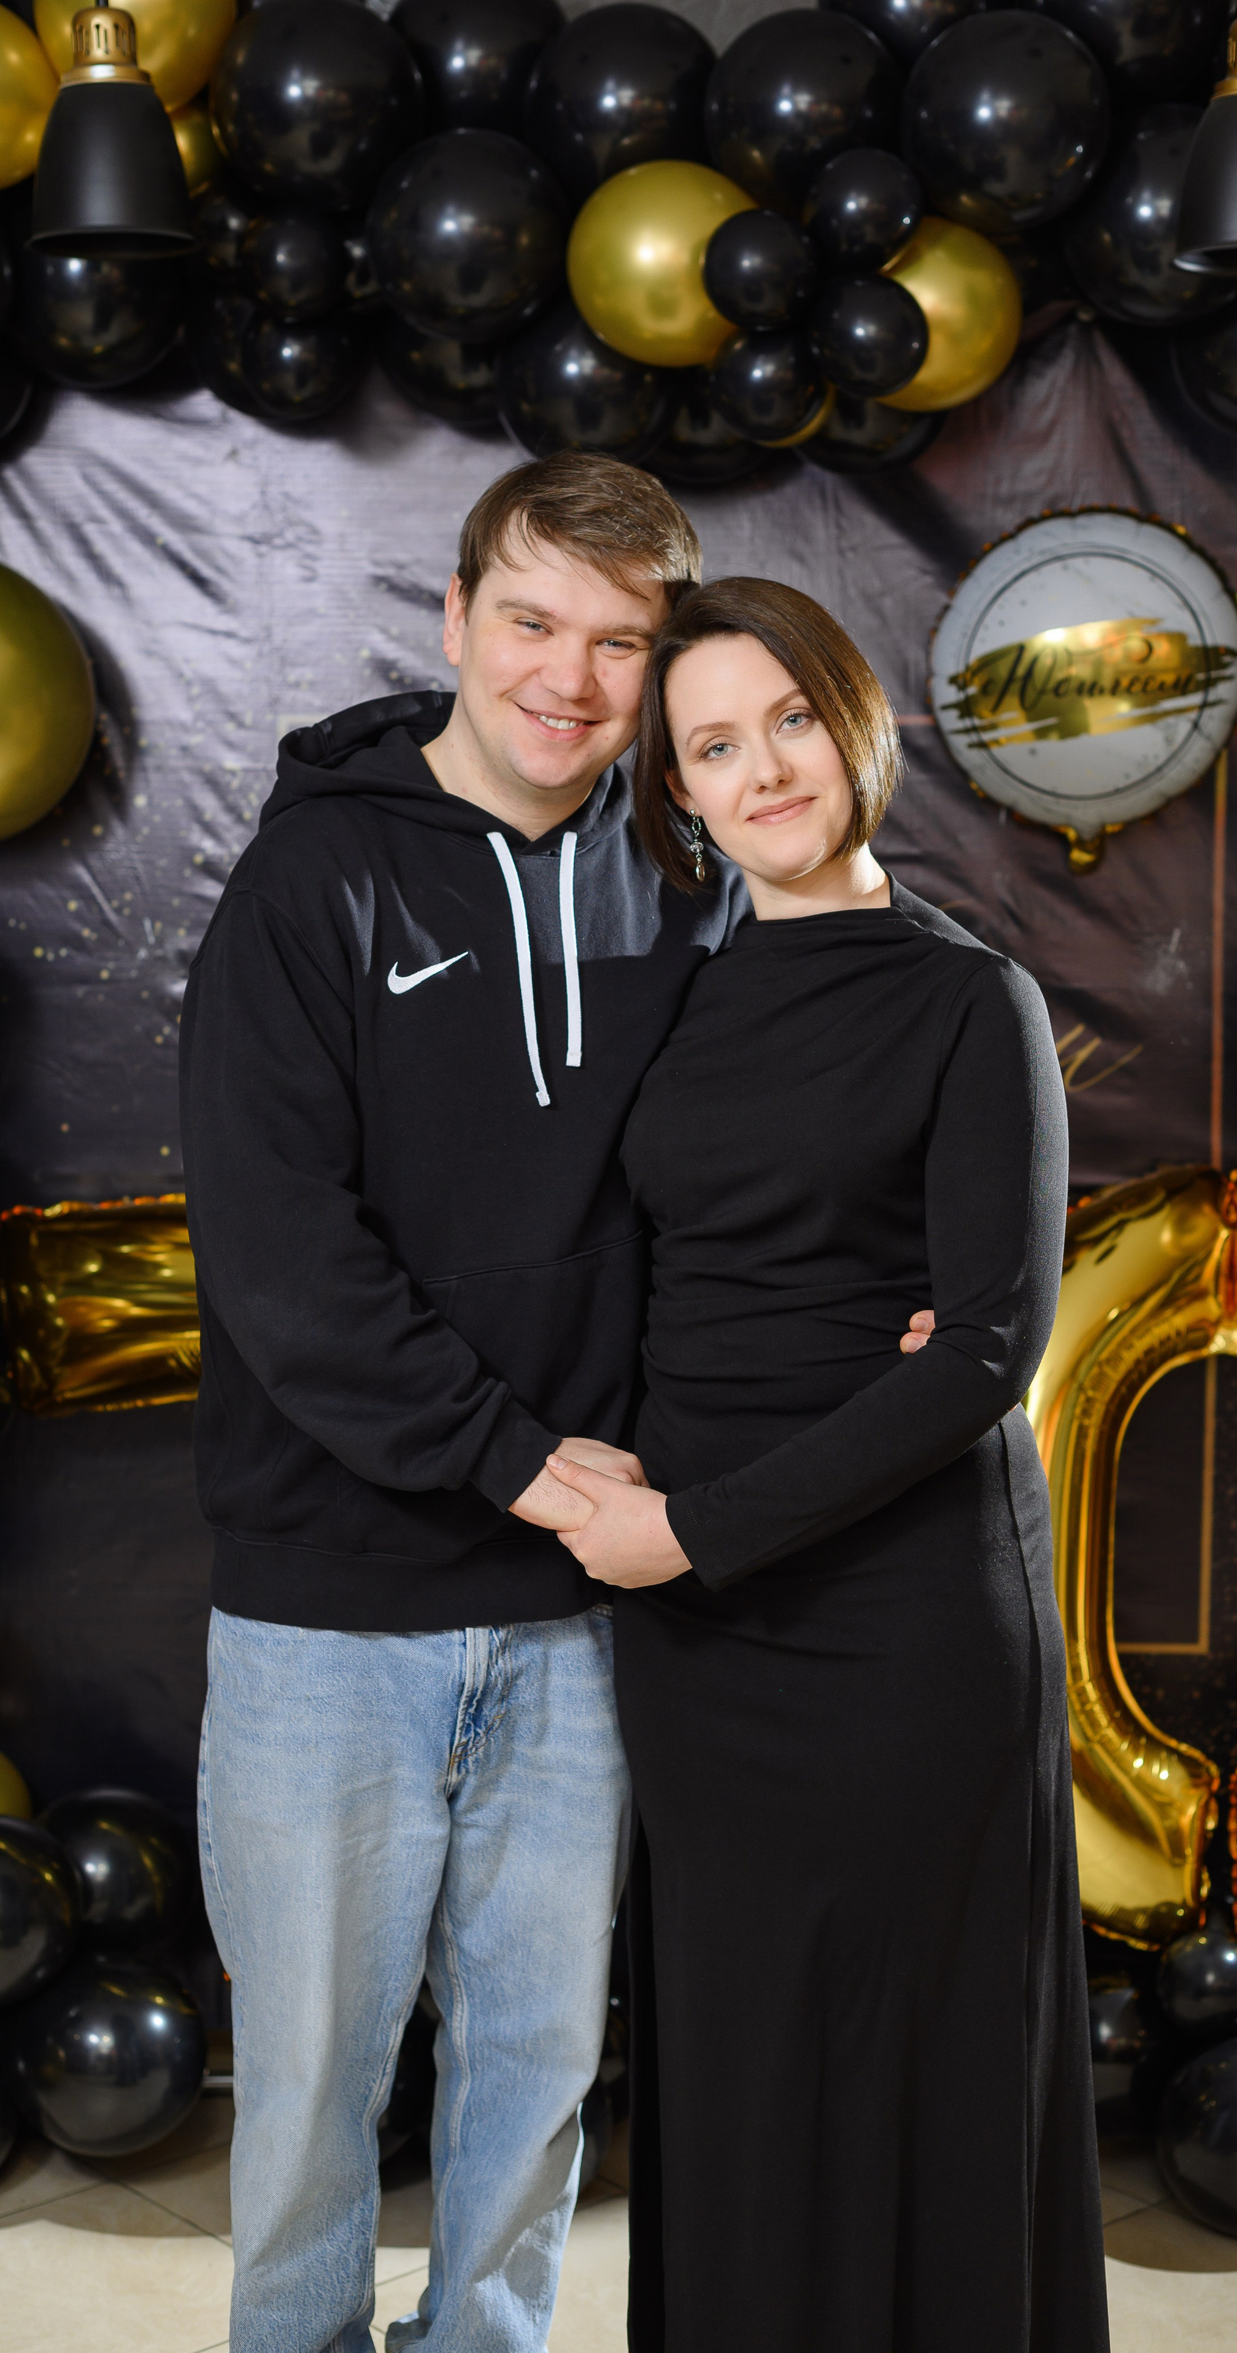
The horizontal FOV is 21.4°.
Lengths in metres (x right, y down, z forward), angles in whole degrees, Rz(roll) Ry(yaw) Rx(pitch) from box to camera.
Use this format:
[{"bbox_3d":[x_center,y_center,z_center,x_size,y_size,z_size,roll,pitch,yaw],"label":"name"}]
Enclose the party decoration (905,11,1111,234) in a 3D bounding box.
[{"bbox_3d":[0.406,-1.104,3.426,0.214,0.226,0.227,0,6,0],"label":"party decoration"}]

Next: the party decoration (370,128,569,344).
[{"bbox_3d":[-0.157,-0.984,3.418,0.207,0.216,0.218,0,6,0],"label":"party decoration"}]

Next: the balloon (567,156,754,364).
[{"bbox_3d":[0.044,-0.950,3.402,0.193,0.210,0.208,0,6,0],"label":"balloon"}]

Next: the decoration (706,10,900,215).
[{"bbox_3d":[0.197,-1.133,3.484,0.207,0.211,0.215,0,6,0],"label":"decoration"}]

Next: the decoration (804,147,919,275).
[{"bbox_3d":[0.251,-0.999,3.376,0.123,0.126,0.128,0,6,0],"label":"decoration"}]

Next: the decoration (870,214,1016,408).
[{"bbox_3d":[0.331,-0.933,3.536,0.206,0.214,0.206,0,6,0],"label":"decoration"}]

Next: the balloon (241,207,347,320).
[{"bbox_3d":[-0.344,-0.968,3.461,0.114,0.118,0.114,0,6,0],"label":"balloon"}]

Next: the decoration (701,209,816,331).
[{"bbox_3d":[0.148,-0.953,3.432,0.121,0.126,0.121,0,6,0],"label":"decoration"}]

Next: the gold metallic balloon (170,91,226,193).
[{"bbox_3d":[-0.468,-1.069,3.372,0.119,0.121,0.119,0,6,4],"label":"gold metallic balloon"}]

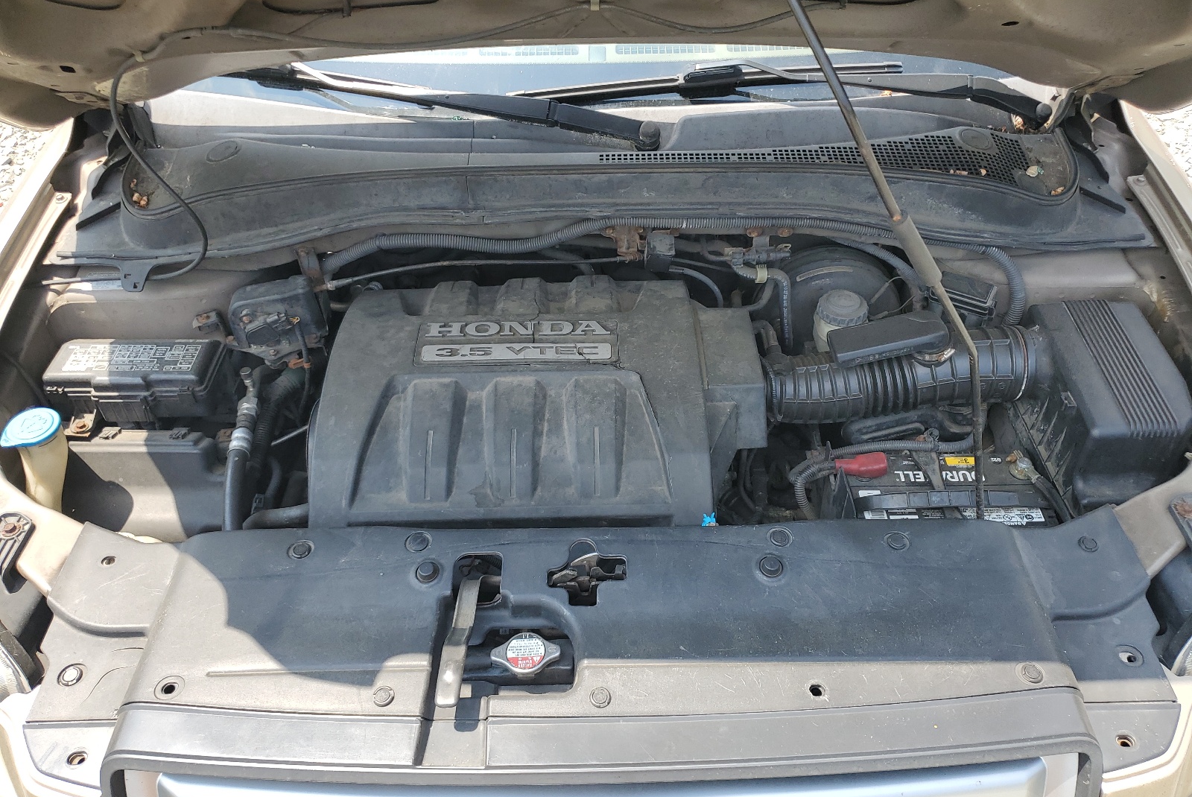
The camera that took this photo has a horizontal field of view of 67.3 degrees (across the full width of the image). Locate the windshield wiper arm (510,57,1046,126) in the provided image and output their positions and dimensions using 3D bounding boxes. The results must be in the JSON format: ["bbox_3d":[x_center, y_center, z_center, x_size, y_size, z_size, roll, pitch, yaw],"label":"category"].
[{"bbox_3d":[0.286,-0.477,1.409,0.845,0.085,0.090,-2,45,-1],"label":"windshield wiper arm"}]

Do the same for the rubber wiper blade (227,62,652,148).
[{"bbox_3d":[-0.291,-0.473,1.396,0.790,0.085,0.095,10,45,10],"label":"rubber wiper blade"}]

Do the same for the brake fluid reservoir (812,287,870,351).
[{"bbox_3d":[0.356,-0.105,1.303,0.075,0.108,0.080,-1,45,0],"label":"brake fluid reservoir"}]

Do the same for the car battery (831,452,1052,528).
[{"bbox_3d":[0.466,0.203,1.240,0.262,0.222,0.175,-1,45,0],"label":"car battery"}]

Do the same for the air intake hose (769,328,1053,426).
[{"bbox_3d":[0.413,-0.030,1.185,0.362,0.108,0.115,-4,45,-4],"label":"air intake hose"}]

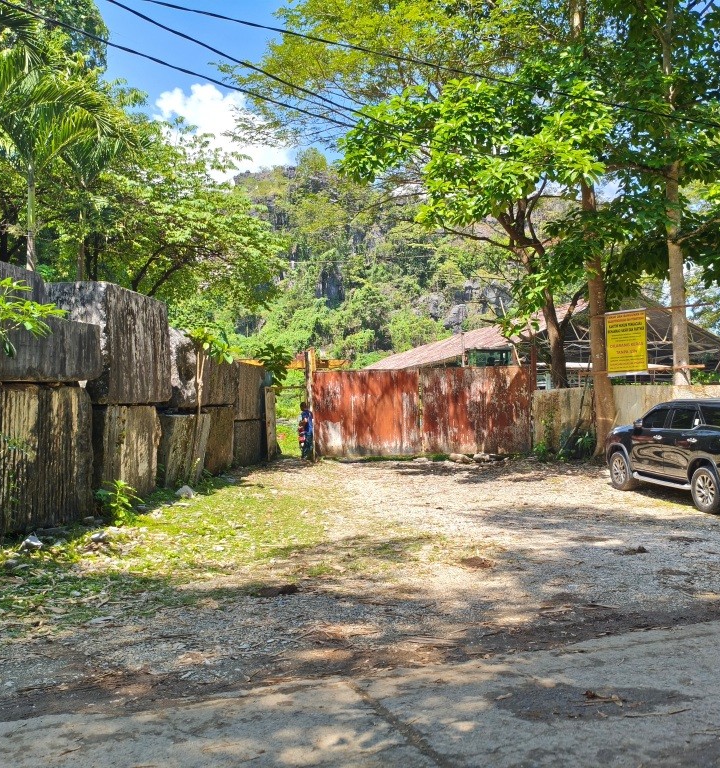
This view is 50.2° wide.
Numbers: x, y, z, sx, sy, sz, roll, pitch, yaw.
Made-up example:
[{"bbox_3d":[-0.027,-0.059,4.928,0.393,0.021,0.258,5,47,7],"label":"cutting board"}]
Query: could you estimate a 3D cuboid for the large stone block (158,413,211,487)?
[{"bbox_3d":[-4.221,1.396,16.799,1.000,1.500,1.900,0,-2,11],"label":"large stone block"}]

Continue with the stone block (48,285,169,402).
[{"bbox_3d":[-4.840,-0.666,14.870,1.300,2.120,2.850,0,-2,7],"label":"stone block"}]

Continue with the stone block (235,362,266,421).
[{"bbox_3d":[-3.718,0.225,22.069,1.200,1.580,2.600,0,-2,7],"label":"stone block"}]

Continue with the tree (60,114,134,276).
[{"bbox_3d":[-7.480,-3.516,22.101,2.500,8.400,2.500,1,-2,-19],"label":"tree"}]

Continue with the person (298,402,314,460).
[{"bbox_3d":[-1.591,1.449,22.970,0.450,1.710,0.500,1,-2,-37],"label":"person"}]

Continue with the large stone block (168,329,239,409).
[{"bbox_3d":[-4.080,-0.207,18.977,1.200,1.580,3.000,0,-2,7],"label":"large stone block"}]

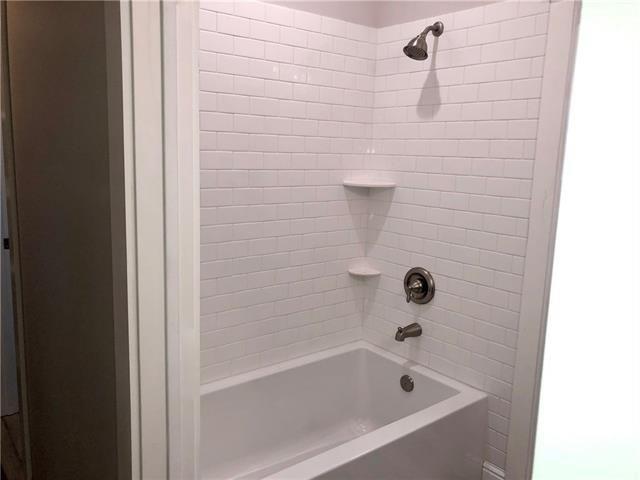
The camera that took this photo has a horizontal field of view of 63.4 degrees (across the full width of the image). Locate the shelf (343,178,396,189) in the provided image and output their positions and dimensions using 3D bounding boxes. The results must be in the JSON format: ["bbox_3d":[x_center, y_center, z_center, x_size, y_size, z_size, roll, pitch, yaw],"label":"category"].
[{"bbox_3d":[0.254,-0.288,2.645,0.265,0.025,0.190,3,10,6],"label":"shelf"}]

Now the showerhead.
[{"bbox_3d":[0.453,-0.879,2.269,0.192,0.178,0.115,-6,13,-39],"label":"showerhead"}]

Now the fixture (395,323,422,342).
[{"bbox_3d":[0.428,0.455,2.517,0.150,0.074,0.060,-6,13,-39],"label":"fixture"}]

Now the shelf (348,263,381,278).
[{"bbox_3d":[0.244,0.168,2.757,0.168,0.024,0.125,3,10,6],"label":"shelf"}]

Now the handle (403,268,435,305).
[{"bbox_3d":[0.460,0.227,2.498,0.086,0.184,0.184,-6,13,-39],"label":"handle"}]

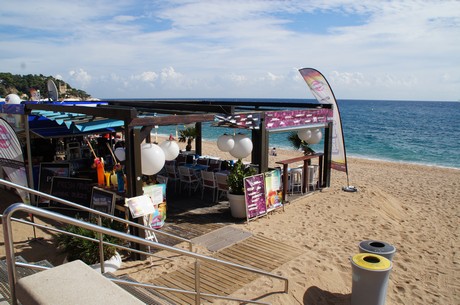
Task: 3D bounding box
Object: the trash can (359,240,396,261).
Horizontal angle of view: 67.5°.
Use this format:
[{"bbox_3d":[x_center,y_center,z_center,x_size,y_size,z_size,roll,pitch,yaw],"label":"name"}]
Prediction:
[{"bbox_3d":[2.129,1.769,5.024,0.500,0.800,0.500,0,9,0],"label":"trash can"}]

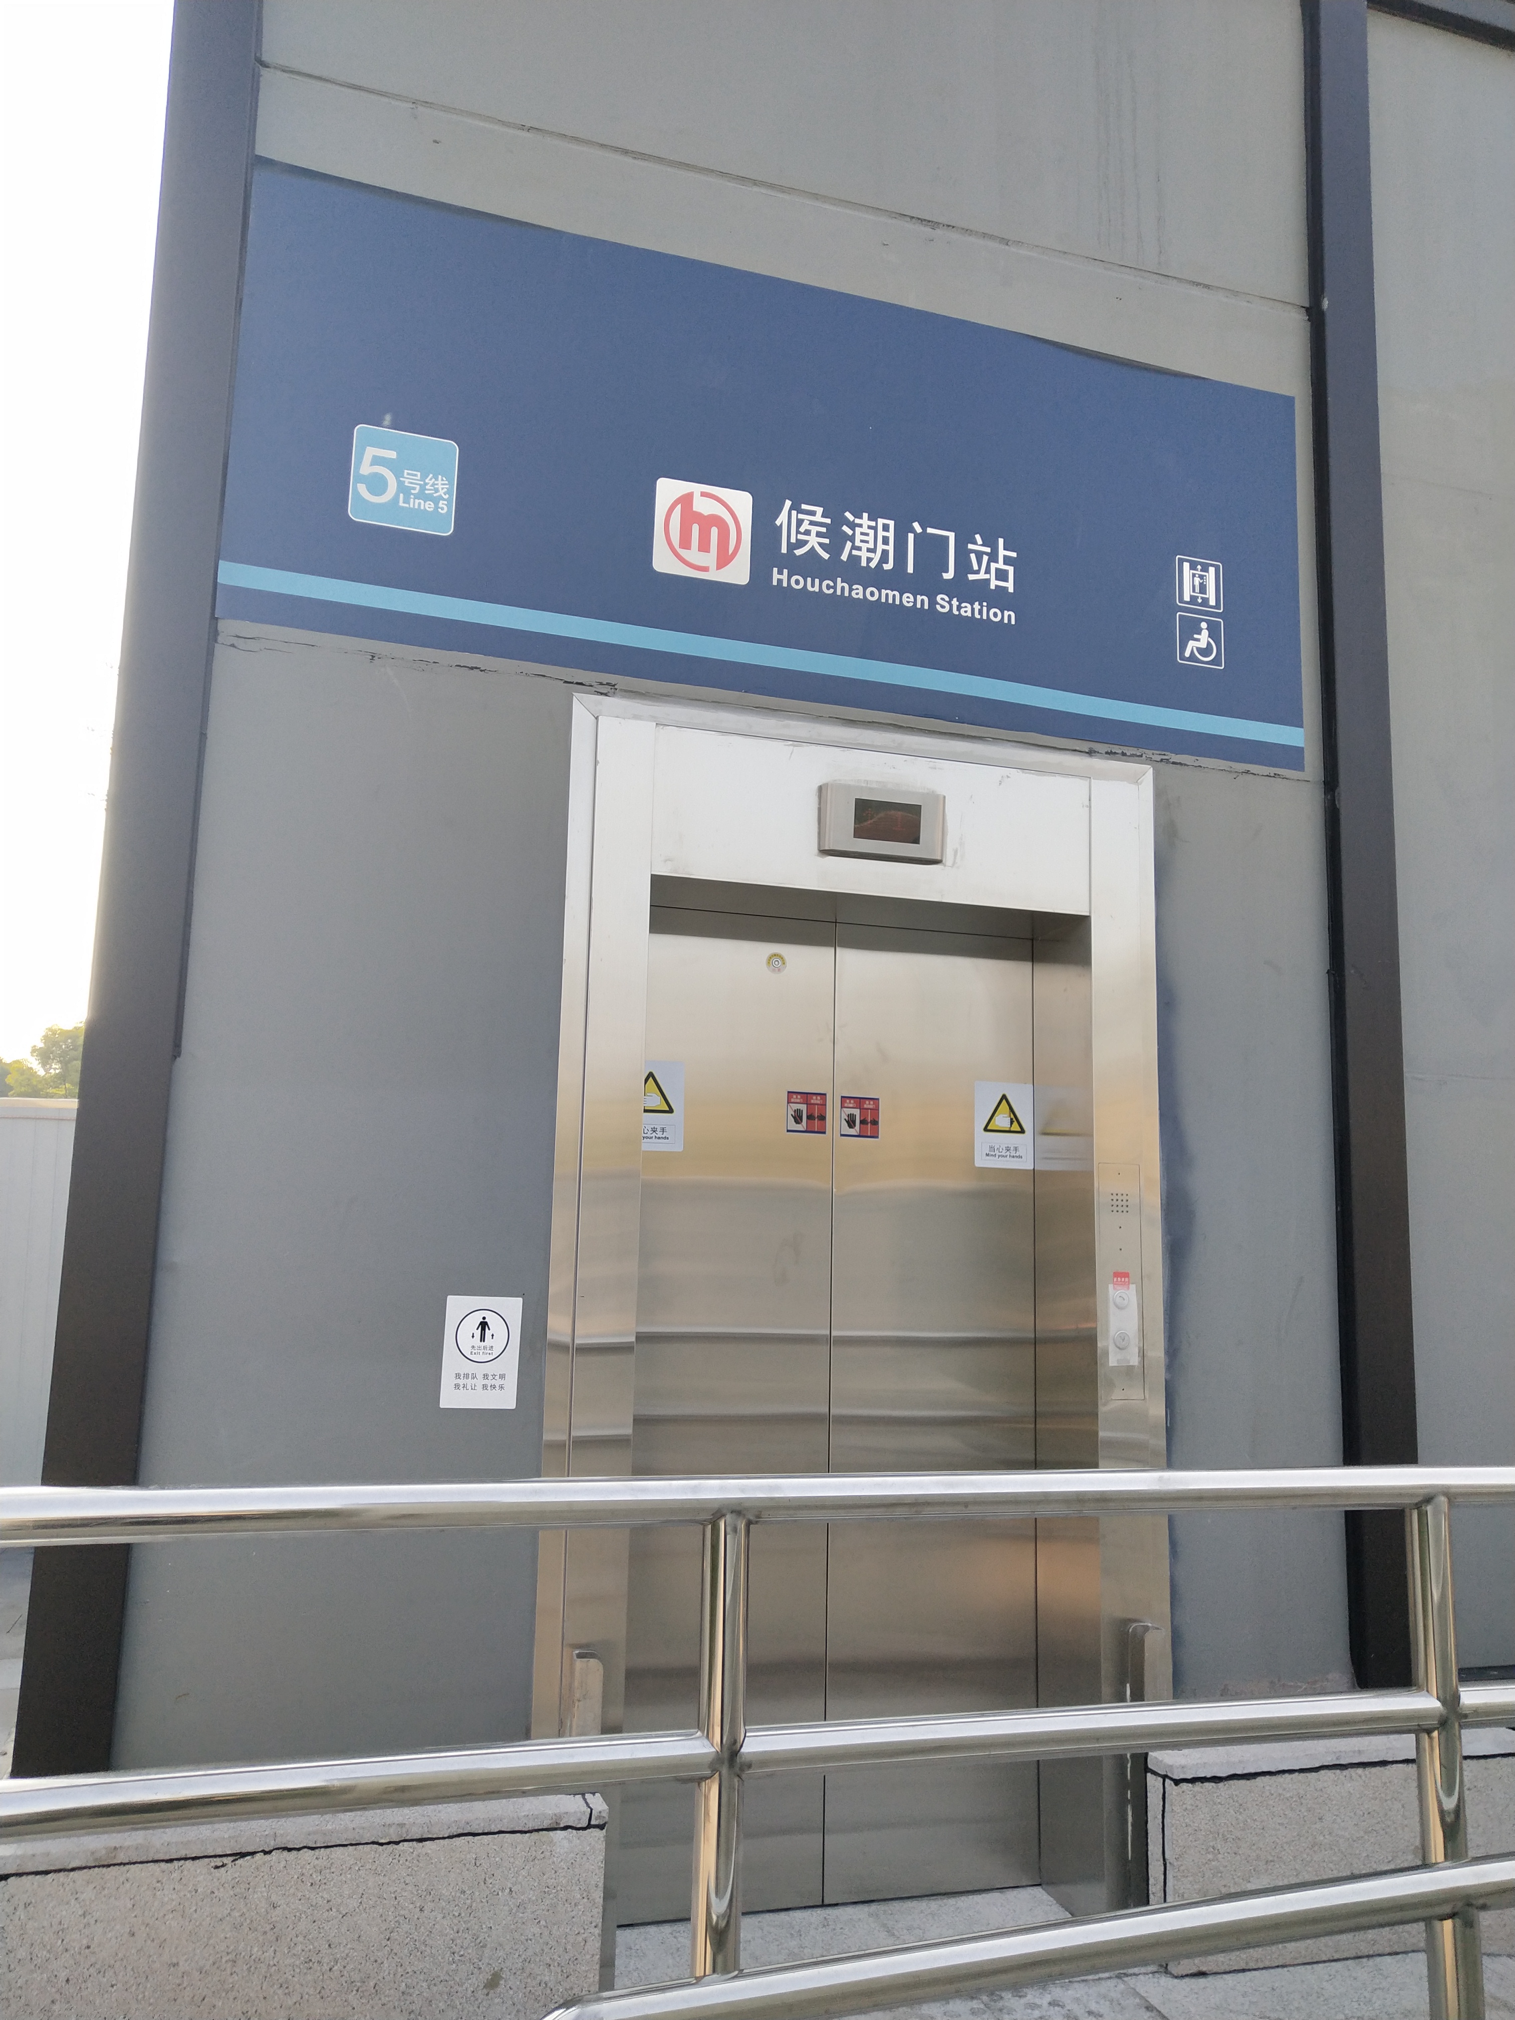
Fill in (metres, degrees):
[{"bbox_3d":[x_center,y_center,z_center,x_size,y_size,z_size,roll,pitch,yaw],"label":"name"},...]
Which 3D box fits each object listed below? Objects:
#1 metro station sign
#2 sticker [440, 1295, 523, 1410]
[{"bbox_3d":[0.149,-1.152,3.881,2.510,0.980,0.030,5,-10,-19],"label":"metro station sign"},{"bbox_3d":[-0.525,0.656,3.349,0.145,0.210,0.010,5,-10,-19],"label":"sticker"}]

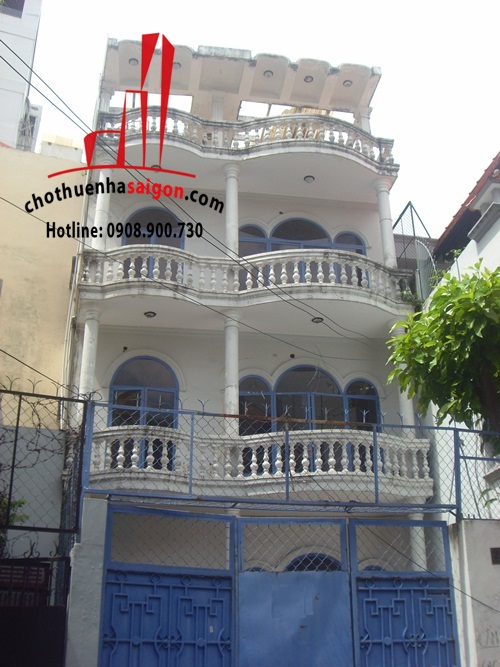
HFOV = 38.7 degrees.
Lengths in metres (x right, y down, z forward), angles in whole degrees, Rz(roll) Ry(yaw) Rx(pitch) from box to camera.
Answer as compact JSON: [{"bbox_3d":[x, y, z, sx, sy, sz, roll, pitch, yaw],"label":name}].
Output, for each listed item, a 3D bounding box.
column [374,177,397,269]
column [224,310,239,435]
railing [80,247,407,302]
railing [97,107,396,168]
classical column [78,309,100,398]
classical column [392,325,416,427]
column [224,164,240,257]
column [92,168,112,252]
[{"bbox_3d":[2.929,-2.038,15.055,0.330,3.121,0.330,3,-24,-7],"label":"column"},{"bbox_3d":[-0.325,1.019,13.180,0.330,3.183,0.330,3,-24,-7],"label":"column"},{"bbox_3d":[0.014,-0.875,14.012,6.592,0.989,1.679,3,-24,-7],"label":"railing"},{"bbox_3d":[0.052,-4.063,14.682,6.300,0.792,0.780,3,-25,-8],"label":"railing"},{"bbox_3d":[-2.920,0.895,12.840,0.330,3.183,0.330,3,-24,-7],"label":"classical column"},{"bbox_3d":[2.966,1.175,13.612,0.330,3.183,0.330,3,-24,-7],"label":"classical column"},{"bbox_3d":[-0.362,-2.194,14.624,0.330,3.121,0.330,3,-24,-7],"label":"column"},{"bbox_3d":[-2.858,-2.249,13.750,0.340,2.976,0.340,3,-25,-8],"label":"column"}]

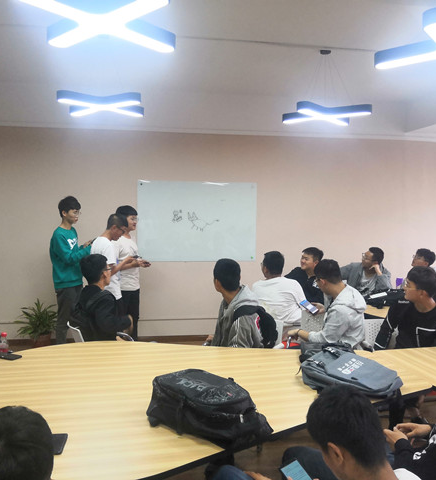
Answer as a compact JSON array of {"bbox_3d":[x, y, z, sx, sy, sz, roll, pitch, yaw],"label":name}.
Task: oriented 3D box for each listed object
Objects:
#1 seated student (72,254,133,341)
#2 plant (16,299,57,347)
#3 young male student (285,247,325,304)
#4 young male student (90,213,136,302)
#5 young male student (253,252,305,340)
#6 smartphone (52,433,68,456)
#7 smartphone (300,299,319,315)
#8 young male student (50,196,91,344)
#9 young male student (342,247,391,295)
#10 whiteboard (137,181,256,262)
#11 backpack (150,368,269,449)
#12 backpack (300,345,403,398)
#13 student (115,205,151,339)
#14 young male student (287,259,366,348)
[{"bbox_3d":[-0.693,0.738,3.585,0.780,1.270,0.520,-1,3,-28],"label":"seated student"},{"bbox_3d":[-2.013,0.992,5.710,0.530,0.600,0.530,1,3,0],"label":"plant"},{"bbox_3d":[0.853,0.702,4.789,0.560,1.270,0.750,2,3,20],"label":"young male student"},{"bbox_3d":[-1.005,0.544,4.715,0.420,1.620,0.460,0,3,-18],"label":"young male student"},{"bbox_3d":[0.500,0.721,4.381,0.520,1.260,0.780,0,3,-20],"label":"young male student"},{"bbox_3d":[-0.577,0.716,1.755,0.076,0.009,0.160,0,3,-9],"label":"smartphone"},{"bbox_3d":[0.697,0.512,3.800,0.155,0.009,0.075,39,52,18],"label":"smartphone"},{"bbox_3d":[-1.404,0.438,4.850,0.400,1.730,0.450,2,3,21],"label":"young male student"},{"bbox_3d":[1.405,0.733,4.794,0.550,1.290,0.720,2,3,21],"label":"young male student"},{"bbox_3d":[-0.247,-0.224,6.253,1.490,1.000,0.020,0,3,-8],"label":"whiteboard"},{"bbox_3d":[-0.022,0.657,2.002,0.420,0.200,0.280,3,4,40],"label":"backpack"},{"bbox_3d":[0.662,0.667,2.528,0.310,0.150,0.430,-2,4,-43],"label":"backpack"},{"bbox_3d":[-0.866,0.497,5.083,0.380,1.690,0.470,2,3,22],"label":"student"},{"bbox_3d":[0.781,0.778,3.695,0.740,1.300,0.520,2,3,18],"label":"young male student"}]

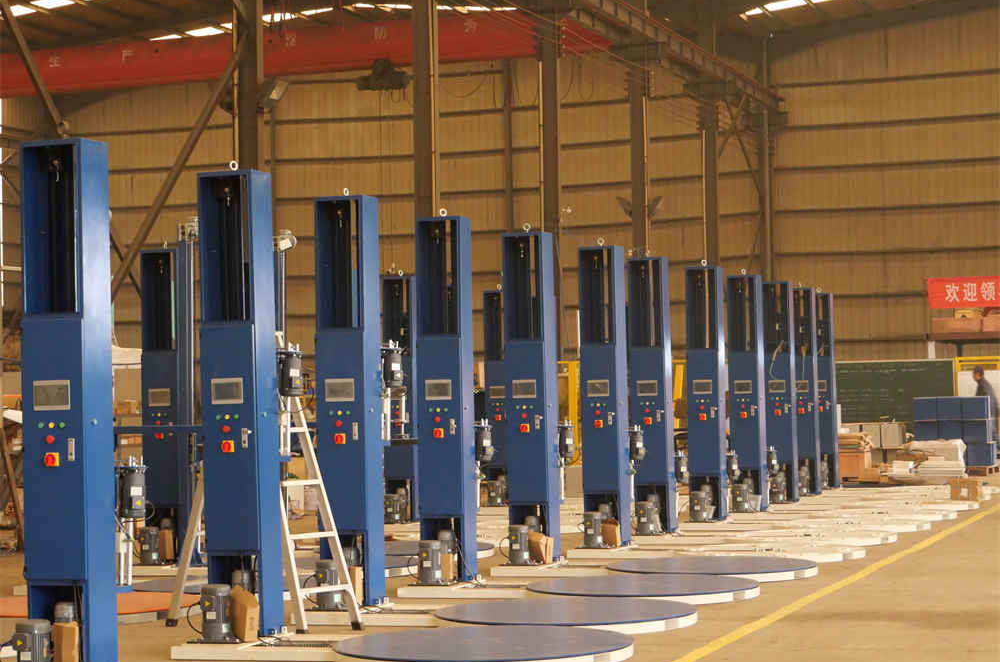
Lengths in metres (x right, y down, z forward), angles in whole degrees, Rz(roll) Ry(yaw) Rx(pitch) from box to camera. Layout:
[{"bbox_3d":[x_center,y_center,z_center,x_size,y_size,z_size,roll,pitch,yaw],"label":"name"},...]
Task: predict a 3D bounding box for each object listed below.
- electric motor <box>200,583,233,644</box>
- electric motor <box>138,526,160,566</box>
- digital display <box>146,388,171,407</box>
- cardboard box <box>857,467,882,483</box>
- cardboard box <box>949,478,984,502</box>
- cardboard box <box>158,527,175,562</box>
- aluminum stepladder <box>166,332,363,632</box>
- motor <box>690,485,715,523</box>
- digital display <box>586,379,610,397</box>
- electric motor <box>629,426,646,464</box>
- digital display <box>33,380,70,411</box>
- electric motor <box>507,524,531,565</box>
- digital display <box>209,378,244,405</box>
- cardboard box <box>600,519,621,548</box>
[{"bbox_3d":[-1.600,1.599,11.414,0.169,0.308,0.199,-2,-2,22],"label":"electric motor"},{"bbox_3d":[-2.998,1.835,17.291,0.165,0.315,0.185,-2,-2,22],"label":"electric motor"},{"bbox_3d":[-2.924,0.577,17.401,0.205,0.147,0.040,-2,-2,21],"label":"digital display"},{"bbox_3d":[5.505,2.135,30.089,0.338,0.234,0.259,-2,-2,22],"label":"cardboard box"},{"bbox_3d":[5.559,1.900,24.129,0.320,0.250,0.280,-2,-2,28],"label":"cardboard box"},{"bbox_3d":[-2.787,1.790,16.896,0.100,0.269,0.100,-3,-3,40],"label":"cardboard box"},{"bbox_3d":[-1.520,0.943,12.851,1.120,1.860,0.540,-3,-3,43],"label":"aluminum stepladder"},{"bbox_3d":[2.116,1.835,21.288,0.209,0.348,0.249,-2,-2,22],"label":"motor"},{"bbox_3d":[0.890,0.519,18.245,0.212,0.148,0.030,-2,-2,23],"label":"digital display"},{"bbox_3d":[1.249,1.024,18.399,0.149,0.333,0.169,0,-2,-23],"label":"electric motor"},{"bbox_3d":[-2.247,0.325,10.157,0.213,0.149,0.030,-2,-2,21],"label":"digital display"},{"bbox_3d":[0.153,1.724,16.268,0.169,0.308,0.199,-2,-2,22],"label":"electric motor"},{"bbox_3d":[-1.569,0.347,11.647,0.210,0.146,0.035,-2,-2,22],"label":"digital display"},{"bbox_3d":[0.973,1.795,17.875,0.180,0.235,0.080,-3,-2,38],"label":"cardboard box"}]

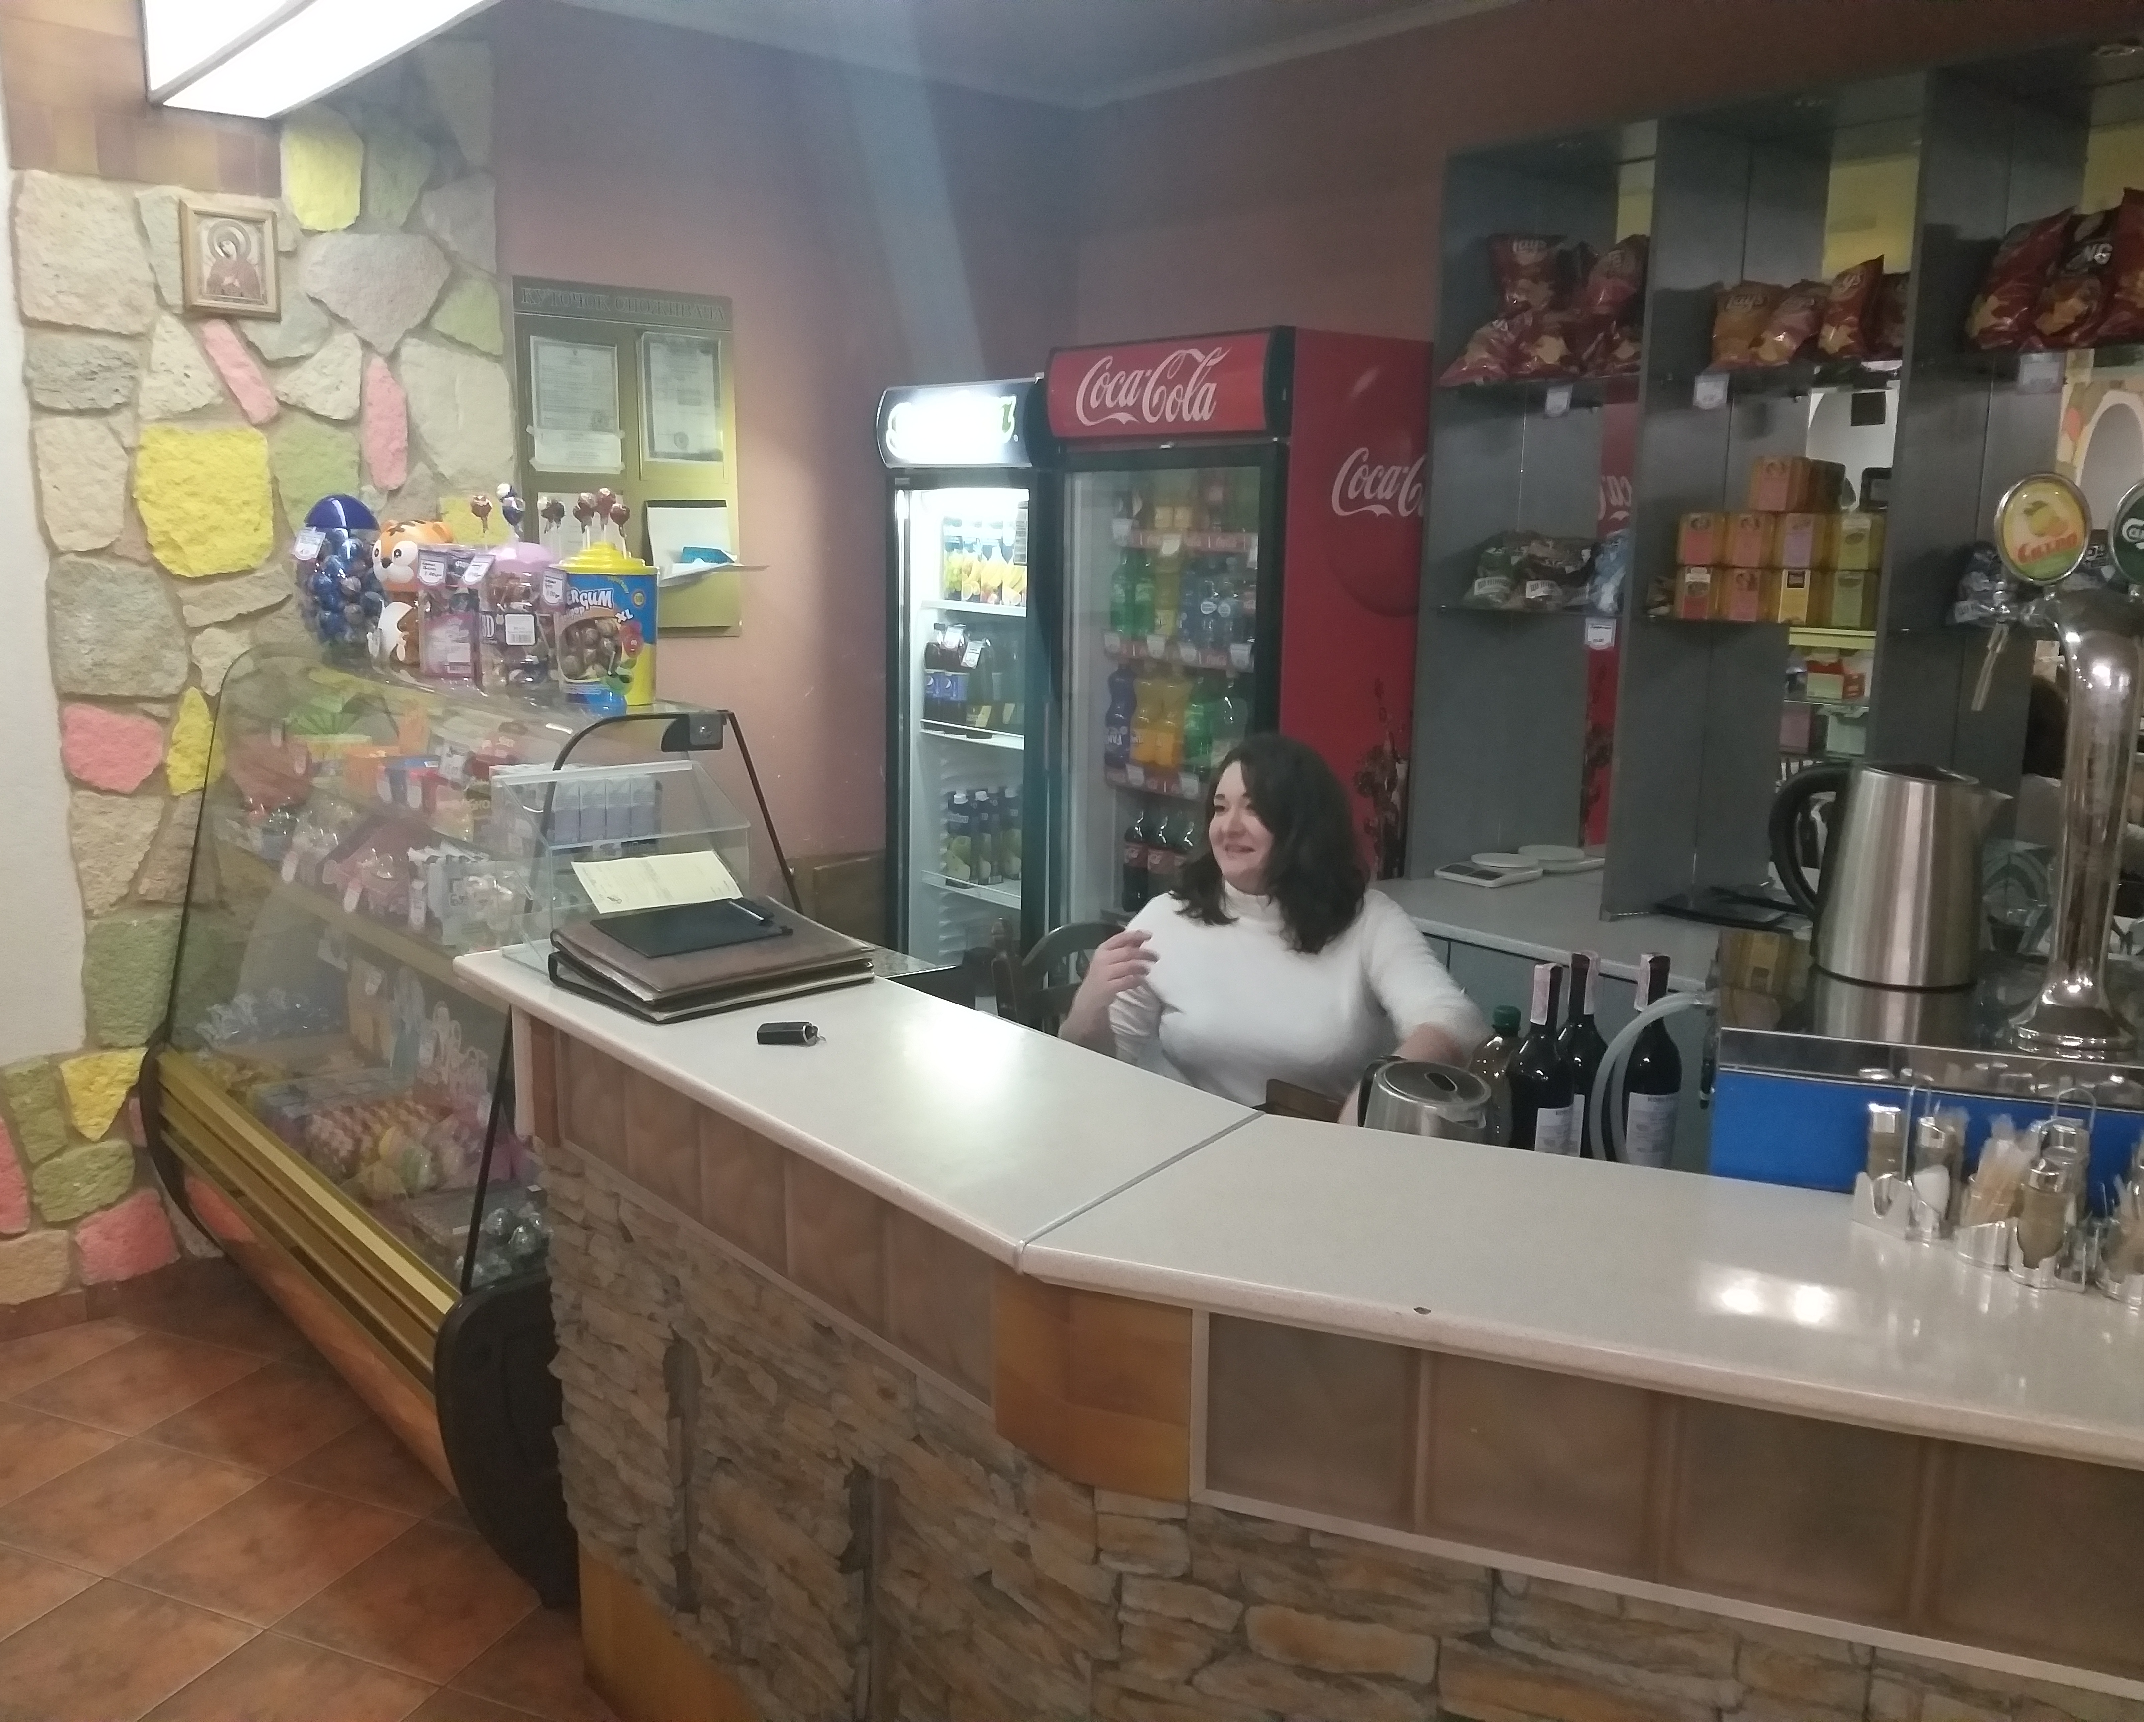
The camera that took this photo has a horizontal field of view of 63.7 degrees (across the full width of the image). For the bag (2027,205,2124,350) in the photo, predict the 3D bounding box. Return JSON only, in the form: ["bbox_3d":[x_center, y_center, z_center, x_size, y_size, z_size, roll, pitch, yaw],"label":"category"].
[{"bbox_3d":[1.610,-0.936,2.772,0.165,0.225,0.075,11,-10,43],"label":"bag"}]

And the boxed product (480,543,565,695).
[{"bbox_3d":[-0.958,-0.417,2.966,0.135,0.250,0.125,10,14,41],"label":"boxed product"}]

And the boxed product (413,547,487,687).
[{"bbox_3d":[-1.157,-0.461,3.200,0.120,0.250,0.110,2,11,5],"label":"boxed product"}]

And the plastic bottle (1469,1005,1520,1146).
[{"bbox_3d":[0.539,0.313,2.173,0.088,0.265,0.088,5,11,20],"label":"plastic bottle"}]

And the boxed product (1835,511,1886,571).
[{"bbox_3d":[1.400,-0.569,3.062,0.075,0.097,0.080,-10,15,-43],"label":"boxed product"}]

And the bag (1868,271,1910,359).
[{"bbox_3d":[1.442,-0.958,3.036,0.135,0.165,0.050,10,14,41],"label":"bag"}]

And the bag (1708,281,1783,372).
[{"bbox_3d":[1.244,-0.992,3.185,0.135,0.170,0.050,12,3,39],"label":"bag"}]

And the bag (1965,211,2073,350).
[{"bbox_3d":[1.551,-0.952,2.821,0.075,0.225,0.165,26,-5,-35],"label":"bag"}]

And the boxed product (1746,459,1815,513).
[{"bbox_3d":[1.304,-0.693,3.179,0.075,0.097,0.080,-10,15,-43],"label":"boxed product"}]

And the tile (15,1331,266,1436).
[{"bbox_3d":[-1.808,1.019,3.368,0.330,0.010,0.330,5,11,21],"label":"tile"}]

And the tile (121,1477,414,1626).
[{"bbox_3d":[-1.307,1.122,2.811,0.333,0.009,0.333,5,11,21],"label":"tile"}]

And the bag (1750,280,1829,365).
[{"bbox_3d":[1.291,-0.968,3.107,0.120,0.160,0.060,32,11,37],"label":"bag"}]

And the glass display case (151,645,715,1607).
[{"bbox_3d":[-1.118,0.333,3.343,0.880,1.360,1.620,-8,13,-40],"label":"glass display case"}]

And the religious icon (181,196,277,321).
[{"bbox_3d":[-1.692,-1.211,3.469,0.172,0.210,0.030,-7,13,-37],"label":"religious icon"}]

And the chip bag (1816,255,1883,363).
[{"bbox_3d":[1.366,-0.969,3.029,0.060,0.180,0.135,11,2,-41],"label":"chip bag"}]

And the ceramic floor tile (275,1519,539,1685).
[{"bbox_3d":[-0.996,1.151,2.694,0.330,0.010,0.330,5,11,21],"label":"ceramic floor tile"}]

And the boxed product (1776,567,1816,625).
[{"bbox_3d":[1.378,-0.496,3.234,0.075,0.107,0.085,-8,13,-40],"label":"boxed product"}]

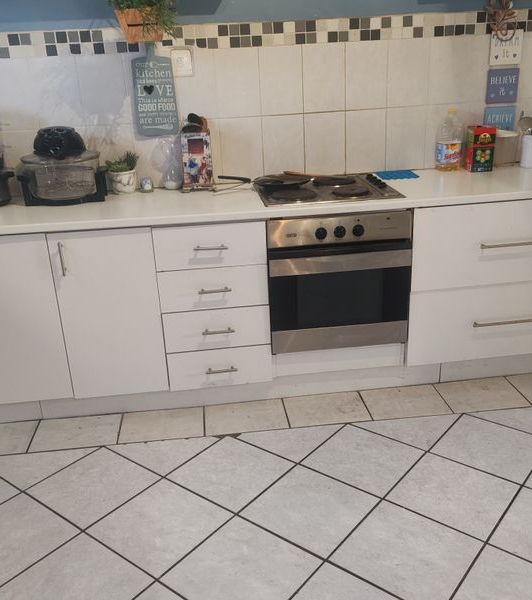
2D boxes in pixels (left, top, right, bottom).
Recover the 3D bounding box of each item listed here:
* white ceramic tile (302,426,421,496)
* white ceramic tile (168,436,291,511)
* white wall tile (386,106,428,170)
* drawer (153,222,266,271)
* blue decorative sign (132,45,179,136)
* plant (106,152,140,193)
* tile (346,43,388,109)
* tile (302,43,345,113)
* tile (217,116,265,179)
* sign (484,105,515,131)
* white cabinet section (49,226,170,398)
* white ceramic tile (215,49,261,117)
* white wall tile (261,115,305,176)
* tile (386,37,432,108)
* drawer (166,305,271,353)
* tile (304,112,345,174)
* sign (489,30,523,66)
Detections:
[{"bbox_3d":[0.368,0.598,2.348,0.354,0.010,0.345,13,25,37],"label":"white ceramic tile"},{"bbox_3d":[-0.128,0.648,2.348,0.353,0.010,0.353,13,25,37],"label":"white ceramic tile"},{"bbox_3d":[0.687,-0.790,3.061,0.201,0.301,0.010,-4,20,-5],"label":"white wall tile"},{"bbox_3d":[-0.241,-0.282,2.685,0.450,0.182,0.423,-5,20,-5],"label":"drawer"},{"bbox_3d":[-0.509,-0.962,2.849,0.187,0.412,0.015,-4,20,-5],"label":"blue decorative sign"},{"bbox_3d":[-0.641,-0.582,2.831,0.150,0.186,0.135,-5,20,-5],"label":"plant"},{"bbox_3d":[0.475,-1.054,2.942,0.201,0.301,0.010,-4,20,-5],"label":"tile"},{"bbox_3d":[0.272,-1.029,2.904,0.200,0.300,0.010,-5,20,-5],"label":"tile"},{"bbox_3d":[-0.114,-0.728,2.981,0.200,0.285,0.012,-4,20,-5],"label":"tile"},{"bbox_3d":[1.143,-0.862,3.062,0.152,0.160,0.012,-5,20,-5],"label":"sign"},{"bbox_3d":[-0.661,-0.025,2.800,0.404,0.721,0.560,-5,21,-5],"label":"white cabinet section"},{"bbox_3d":[-0.126,-0.993,2.867,0.200,0.300,0.010,-5,20,-5],"label":"white ceramic tile"},{"bbox_3d":[0.086,-0.730,2.988,0.200,0.300,0.010,-5,20,-5],"label":"white wall tile"},{"bbox_3d":[0.669,-1.068,2.946,0.199,0.296,0.010,-5,20,-5],"label":"tile"},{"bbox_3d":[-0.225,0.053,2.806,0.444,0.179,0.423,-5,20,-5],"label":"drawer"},{"bbox_3d":[0.285,-0.761,3.019,0.200,0.285,0.012,-4,20,-5],"label":"tile"},{"bbox_3d":[1.140,-1.193,2.959,0.156,0.152,0.012,-4,20,-5],"label":"sign"}]

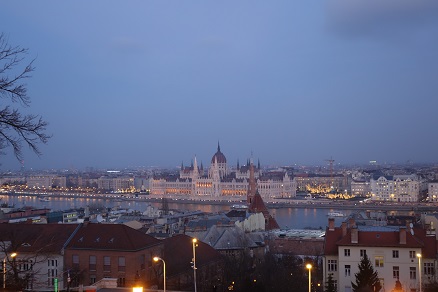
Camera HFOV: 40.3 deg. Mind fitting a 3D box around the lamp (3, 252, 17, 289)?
[{"bbox_3d":[-26.778,17.064,76.523,1.500,6.500,0.350,-1,-2,0],"label":"lamp"}]

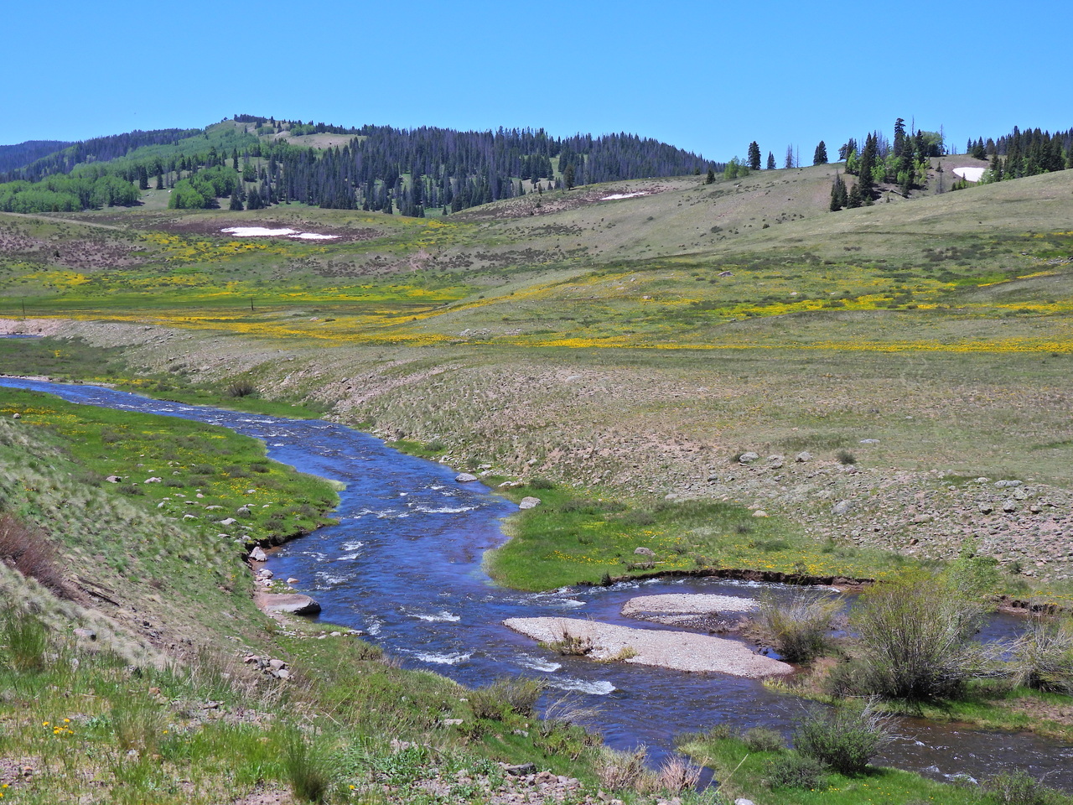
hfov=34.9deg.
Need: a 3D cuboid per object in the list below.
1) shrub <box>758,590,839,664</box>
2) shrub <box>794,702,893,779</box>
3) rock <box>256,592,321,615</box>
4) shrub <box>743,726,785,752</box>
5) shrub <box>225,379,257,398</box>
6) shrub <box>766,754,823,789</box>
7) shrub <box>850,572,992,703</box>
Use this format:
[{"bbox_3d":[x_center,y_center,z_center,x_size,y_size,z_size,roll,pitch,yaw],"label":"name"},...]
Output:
[{"bbox_3d":[6.742,5.735,43.600,2.000,1.750,1.750,0,4,0],"label":"shrub"},{"bbox_3d":[5.827,6.452,32.600,1.800,1.330,1.600,0,4,0],"label":"shrub"},{"bbox_3d":[-7.290,5.913,50.000,1.900,0.470,1.350,0,4,0],"label":"rock"},{"bbox_3d":[4.566,6.752,34.200,0.830,0.470,0.720,0,4,0],"label":"shrub"},{"bbox_3d":[-23.399,-1.095,135.000,2.500,1.400,2.100,0,4,0],"label":"shrub"},{"bbox_3d":[4.763,6.786,31.400,1.030,0.580,0.880,0,4,0],"label":"shrub"},{"bbox_3d":[9.024,5.466,40.200,3.250,2.950,2.900,0,4,0],"label":"shrub"}]

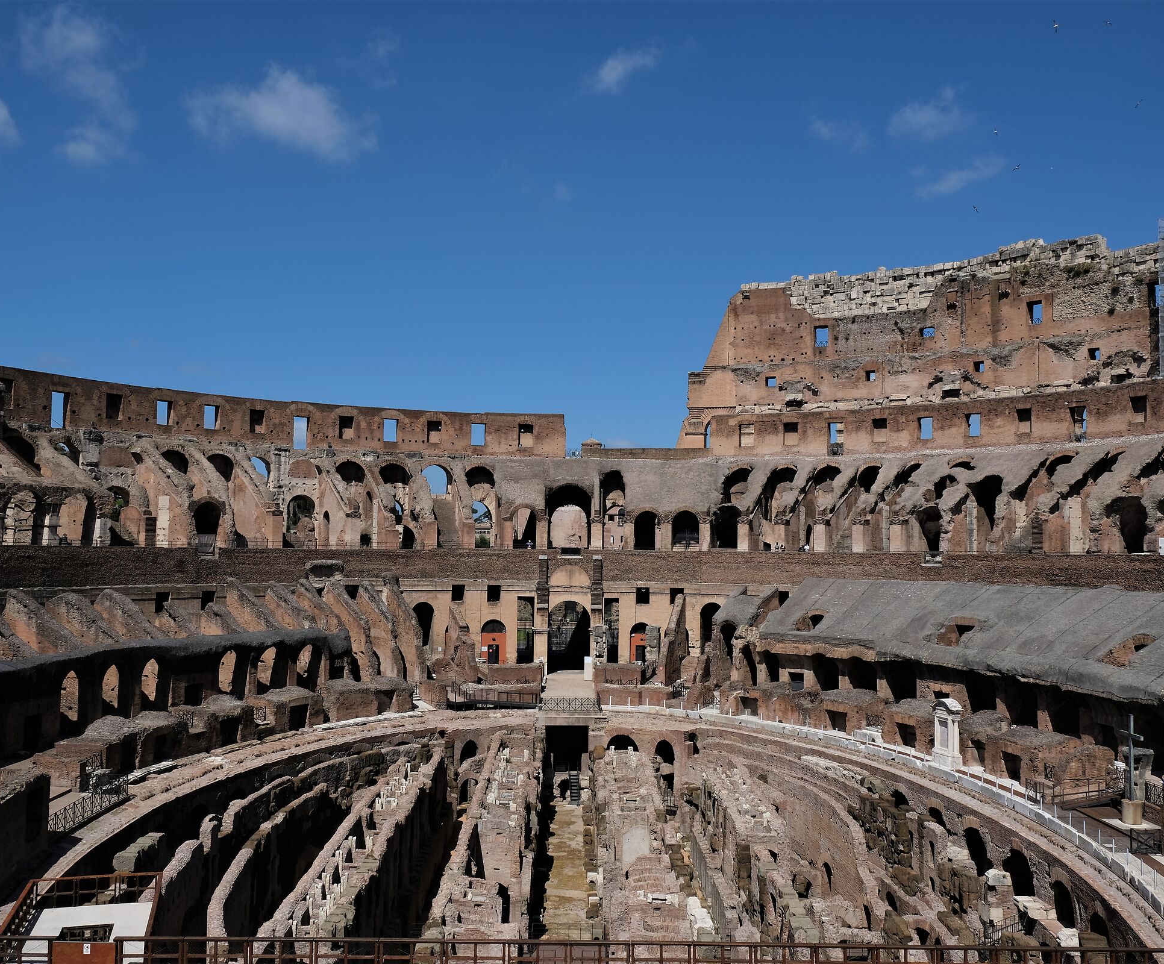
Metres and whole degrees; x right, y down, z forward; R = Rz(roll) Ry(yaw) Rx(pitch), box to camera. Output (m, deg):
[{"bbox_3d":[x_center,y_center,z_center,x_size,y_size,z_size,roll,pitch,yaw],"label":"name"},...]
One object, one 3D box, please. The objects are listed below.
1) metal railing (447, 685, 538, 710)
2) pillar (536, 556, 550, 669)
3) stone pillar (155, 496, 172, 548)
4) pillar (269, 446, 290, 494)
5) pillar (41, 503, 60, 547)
[{"bbox_3d":[-7.446,18.357,92.000,7.900,2.205,1.200,1,-4,-3],"label":"metal railing"},{"bbox_3d":[-4.058,13.544,111.494,1.450,11.937,1.200,1,-4,-1],"label":"pillar"},{"bbox_3d":[-37.618,3.743,97.594,1.550,4.981,0.750,-2,-4,37],"label":"stone pillar"},{"bbox_3d":[-32.603,-1.191,117.000,1.800,4.999,1.200,3,-5,-37],"label":"pillar"},{"bbox_3d":[-41.611,3.473,84.992,0.900,3.705,1.050,-1,-4,25],"label":"pillar"}]

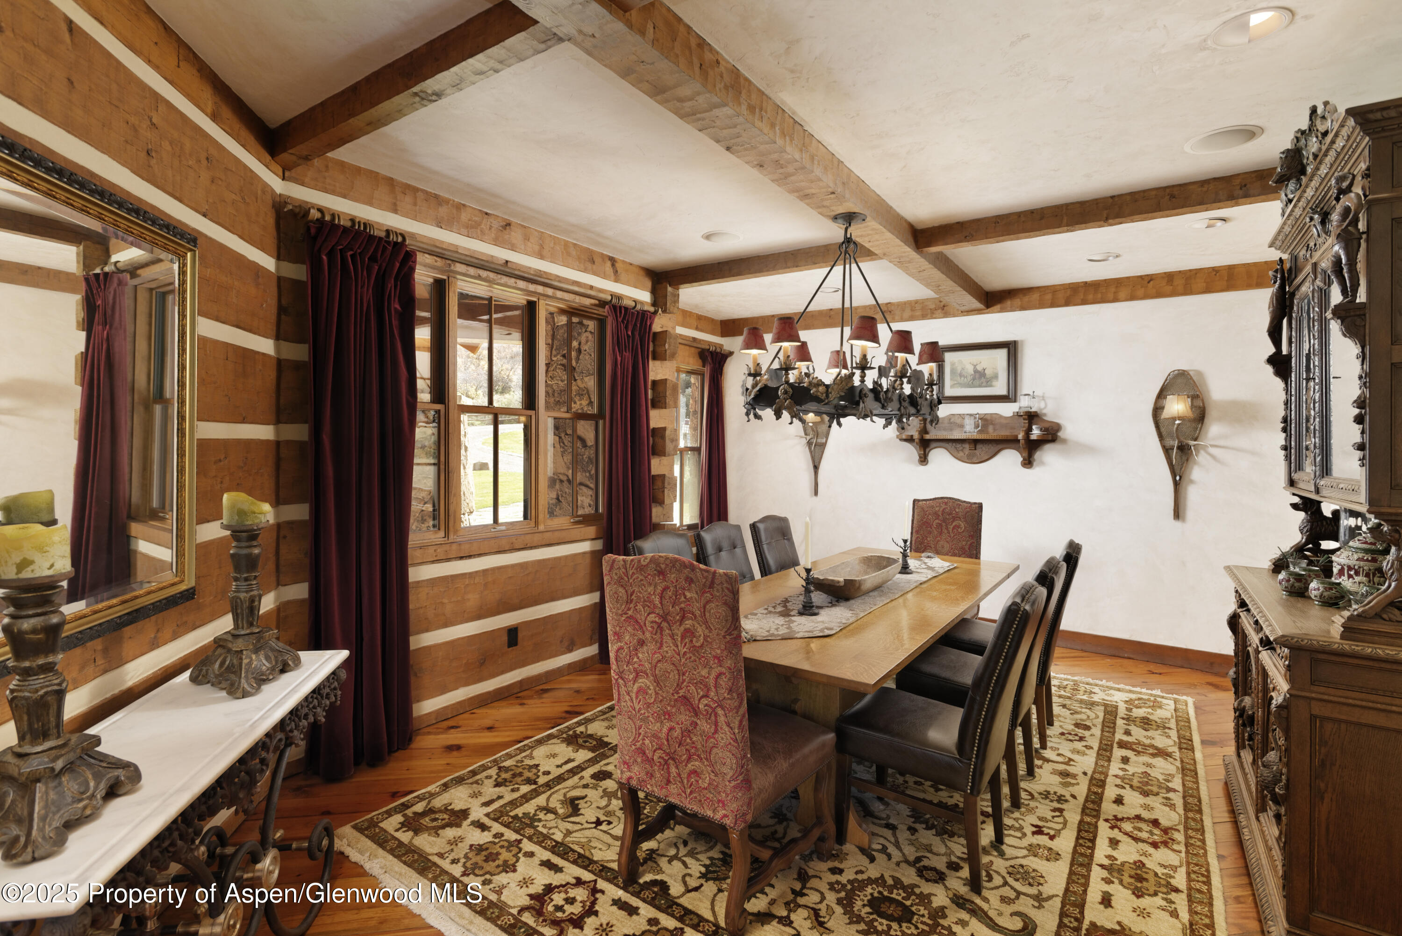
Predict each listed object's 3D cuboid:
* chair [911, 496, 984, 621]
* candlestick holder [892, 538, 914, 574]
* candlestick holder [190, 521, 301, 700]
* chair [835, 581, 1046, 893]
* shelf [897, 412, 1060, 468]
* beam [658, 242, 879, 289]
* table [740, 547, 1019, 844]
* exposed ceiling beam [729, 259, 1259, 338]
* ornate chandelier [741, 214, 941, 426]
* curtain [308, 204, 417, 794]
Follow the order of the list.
[{"bbox_3d":[1.664,0.776,4.704,0.600,1.140,0.650,2,2,35],"label":"chair"},{"bbox_3d":[1.181,0.509,3.876,0.130,0.205,0.100,2,2,35],"label":"candlestick holder"},{"bbox_3d":[-1.338,0.360,1.939,0.280,0.548,0.255,0,2,-31],"label":"candlestick holder"},{"bbox_3d":[0.889,0.894,2.461,0.650,1.020,0.470,2,2,35],"label":"chair"},{"bbox_3d":[2.166,-0.224,5.319,1.250,0.445,0.200,2,2,35],"label":"shelf"},{"bbox_3d":[0.433,-1.338,4.413,1.690,0.113,0.100,3,3,35],"label":"beam"},{"bbox_3d":[0.815,0.996,3.401,1.088,0.762,2.643,2,2,34],"label":"table"},{"bbox_3d":[2.081,-1.312,5.384,4.580,0.178,0.120,3,3,35],"label":"exposed ceiling beam"},{"bbox_3d":[0.686,-0.694,3.177,0.930,0.980,0.930,2,2,35],"label":"ornate chandelier"},{"bbox_3d":[-1.514,0.149,3.006,0.160,2.380,0.480,2,2,35],"label":"curtain"}]

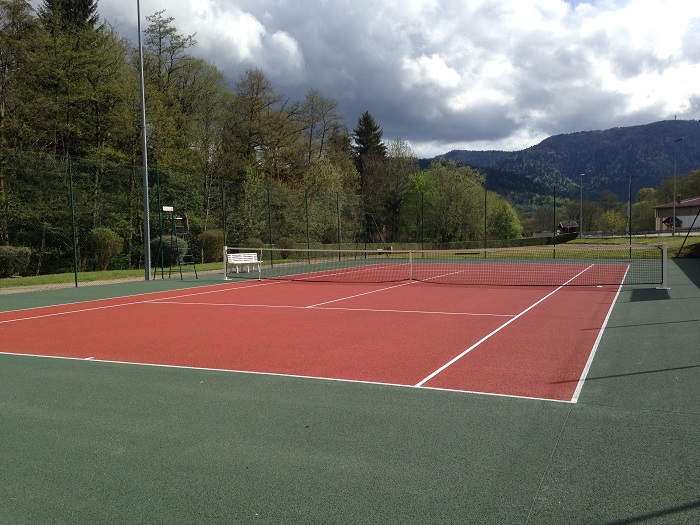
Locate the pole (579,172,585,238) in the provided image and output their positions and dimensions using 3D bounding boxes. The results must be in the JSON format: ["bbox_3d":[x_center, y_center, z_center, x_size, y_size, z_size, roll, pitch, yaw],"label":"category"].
[{"bbox_3d":[30.500,-7.380,87.800,0.750,8.450,0.300,-1,3,3],"label":"pole"}]

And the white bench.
[{"bbox_3d":[-3.930,0.012,25.100,0.470,0.730,1.470,2,4,42],"label":"white bench"}]

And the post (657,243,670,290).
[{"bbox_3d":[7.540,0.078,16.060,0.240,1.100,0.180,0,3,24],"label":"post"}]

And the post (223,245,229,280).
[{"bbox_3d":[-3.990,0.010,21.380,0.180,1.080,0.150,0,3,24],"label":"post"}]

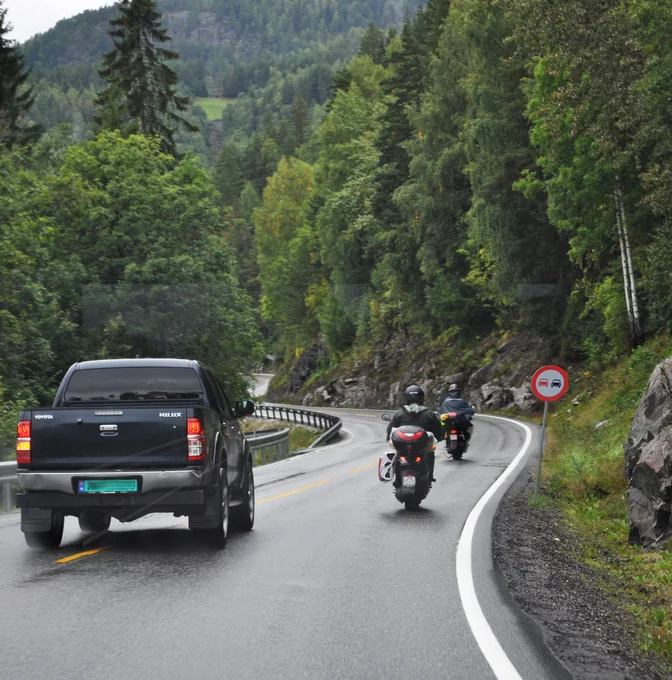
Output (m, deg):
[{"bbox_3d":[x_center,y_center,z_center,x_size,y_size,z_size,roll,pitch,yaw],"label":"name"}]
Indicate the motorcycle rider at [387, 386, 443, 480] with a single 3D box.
[{"bbox_3d":[1.100,1.310,27.500,0.770,1.360,0.850,0,-2,6],"label":"motorcycle rider"}]

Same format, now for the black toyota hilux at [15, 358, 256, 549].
[{"bbox_3d":[-1.860,1.100,19.800,1.860,1.840,5.260,0,-2,2],"label":"black toyota hilux"}]

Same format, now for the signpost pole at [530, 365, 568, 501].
[{"bbox_3d":[3.400,1.485,31.800,0.610,2.170,0.100,7,-2,6],"label":"signpost pole"}]

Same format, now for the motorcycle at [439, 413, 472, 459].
[{"bbox_3d":[2.660,2.030,43.200,0.800,1.200,2.150,0,-2,10],"label":"motorcycle"}]

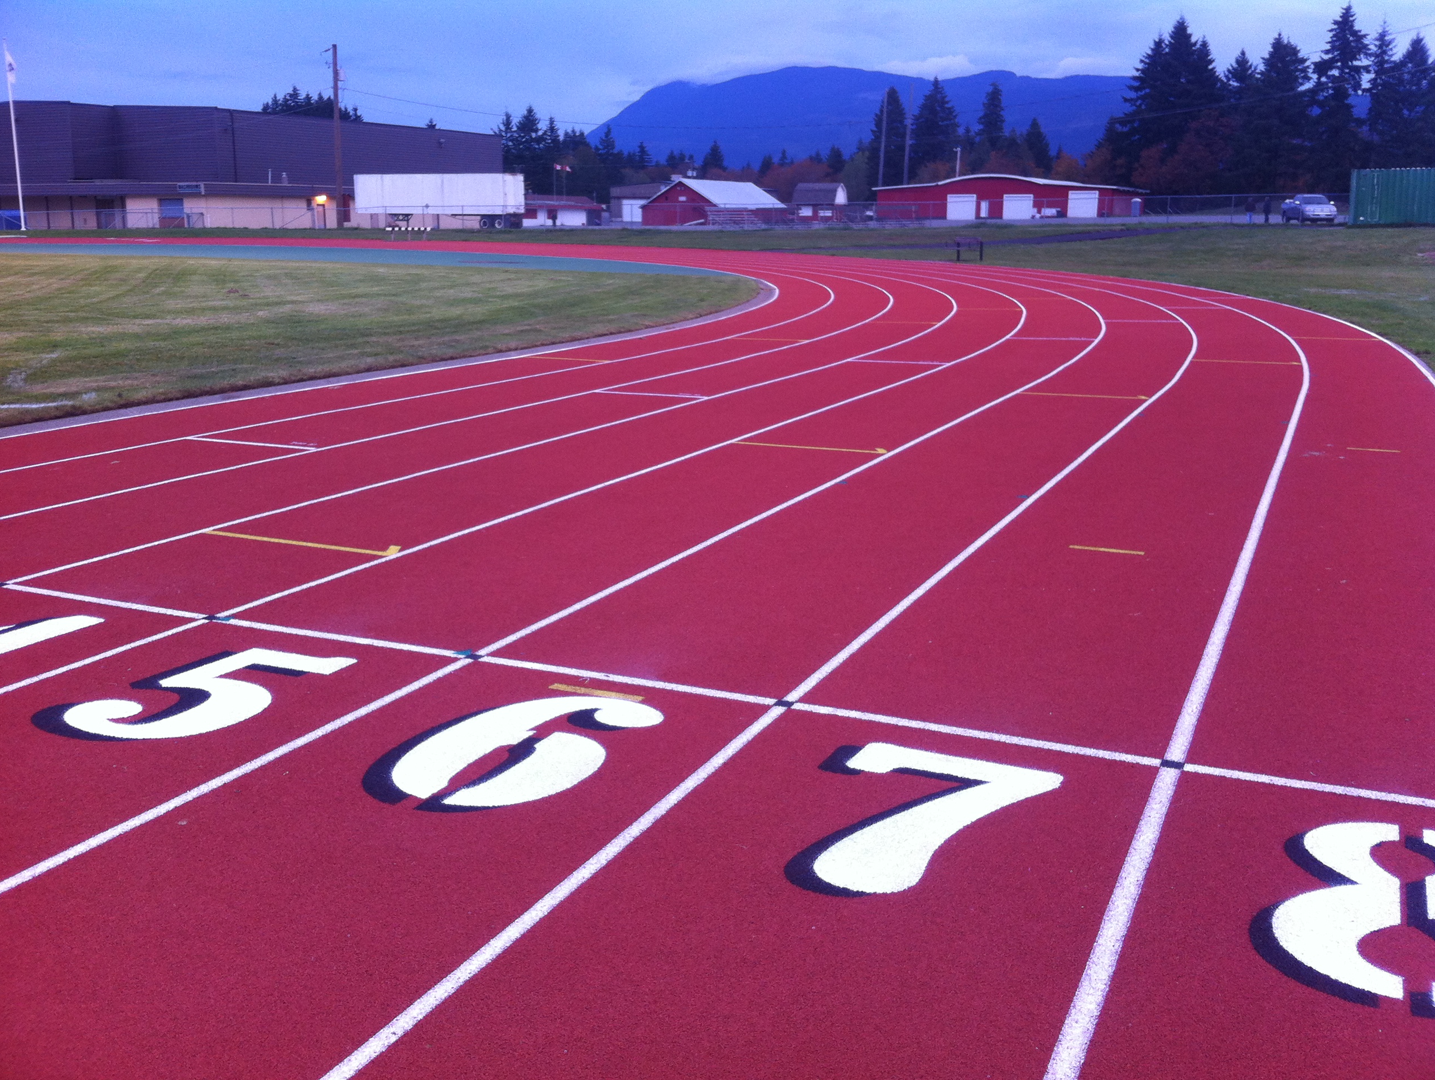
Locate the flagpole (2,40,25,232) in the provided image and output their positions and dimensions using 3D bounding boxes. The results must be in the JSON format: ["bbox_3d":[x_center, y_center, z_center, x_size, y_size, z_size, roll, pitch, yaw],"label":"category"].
[{"bbox_3d":[-45.572,-26.126,94.617,0.450,11.942,0.350,0,12,0],"label":"flagpole"}]

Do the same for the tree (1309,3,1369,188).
[{"bbox_3d":[75.204,-52.000,177.986,8.300,25.295,8.300,0,12,0],"label":"tree"}]

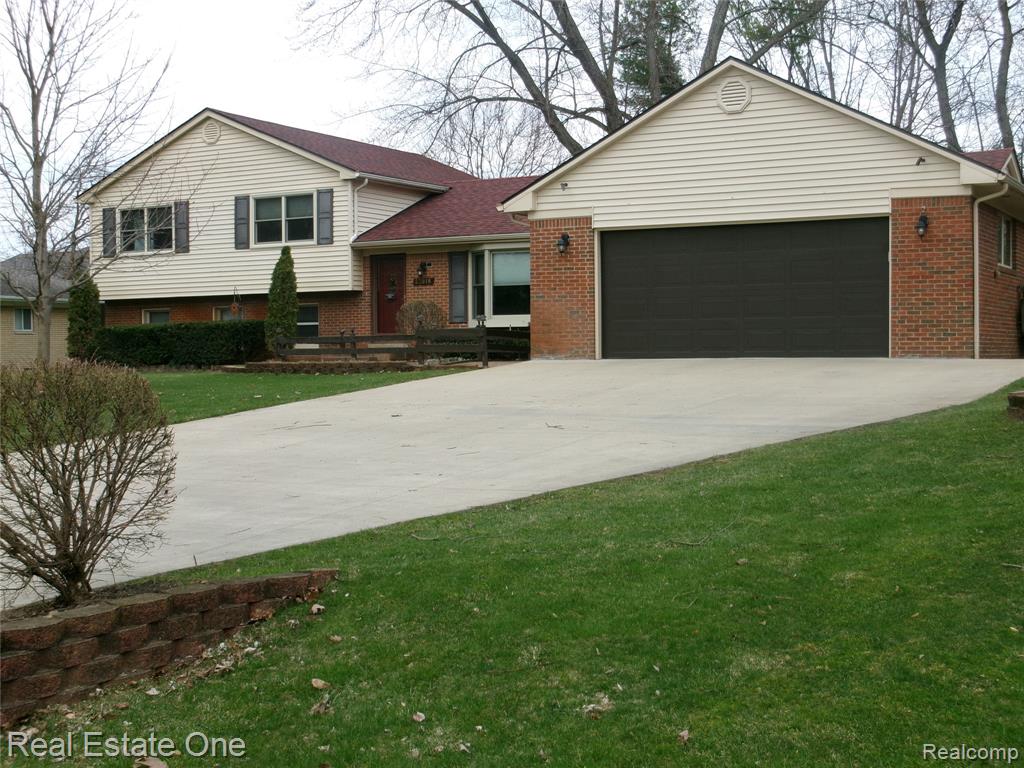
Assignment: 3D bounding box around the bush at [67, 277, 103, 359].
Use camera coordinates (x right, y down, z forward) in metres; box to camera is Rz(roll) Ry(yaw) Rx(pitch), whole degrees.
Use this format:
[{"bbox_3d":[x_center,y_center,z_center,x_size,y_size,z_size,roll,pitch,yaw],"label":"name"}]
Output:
[{"bbox_3d":[-10.778,-1.626,39.526,0.908,2.168,0.908,0,1,32],"label":"bush"}]

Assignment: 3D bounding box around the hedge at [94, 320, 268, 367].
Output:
[{"bbox_3d":[-7.966,-0.946,37.654,4.598,1.036,1.150,0,1,32],"label":"hedge"}]

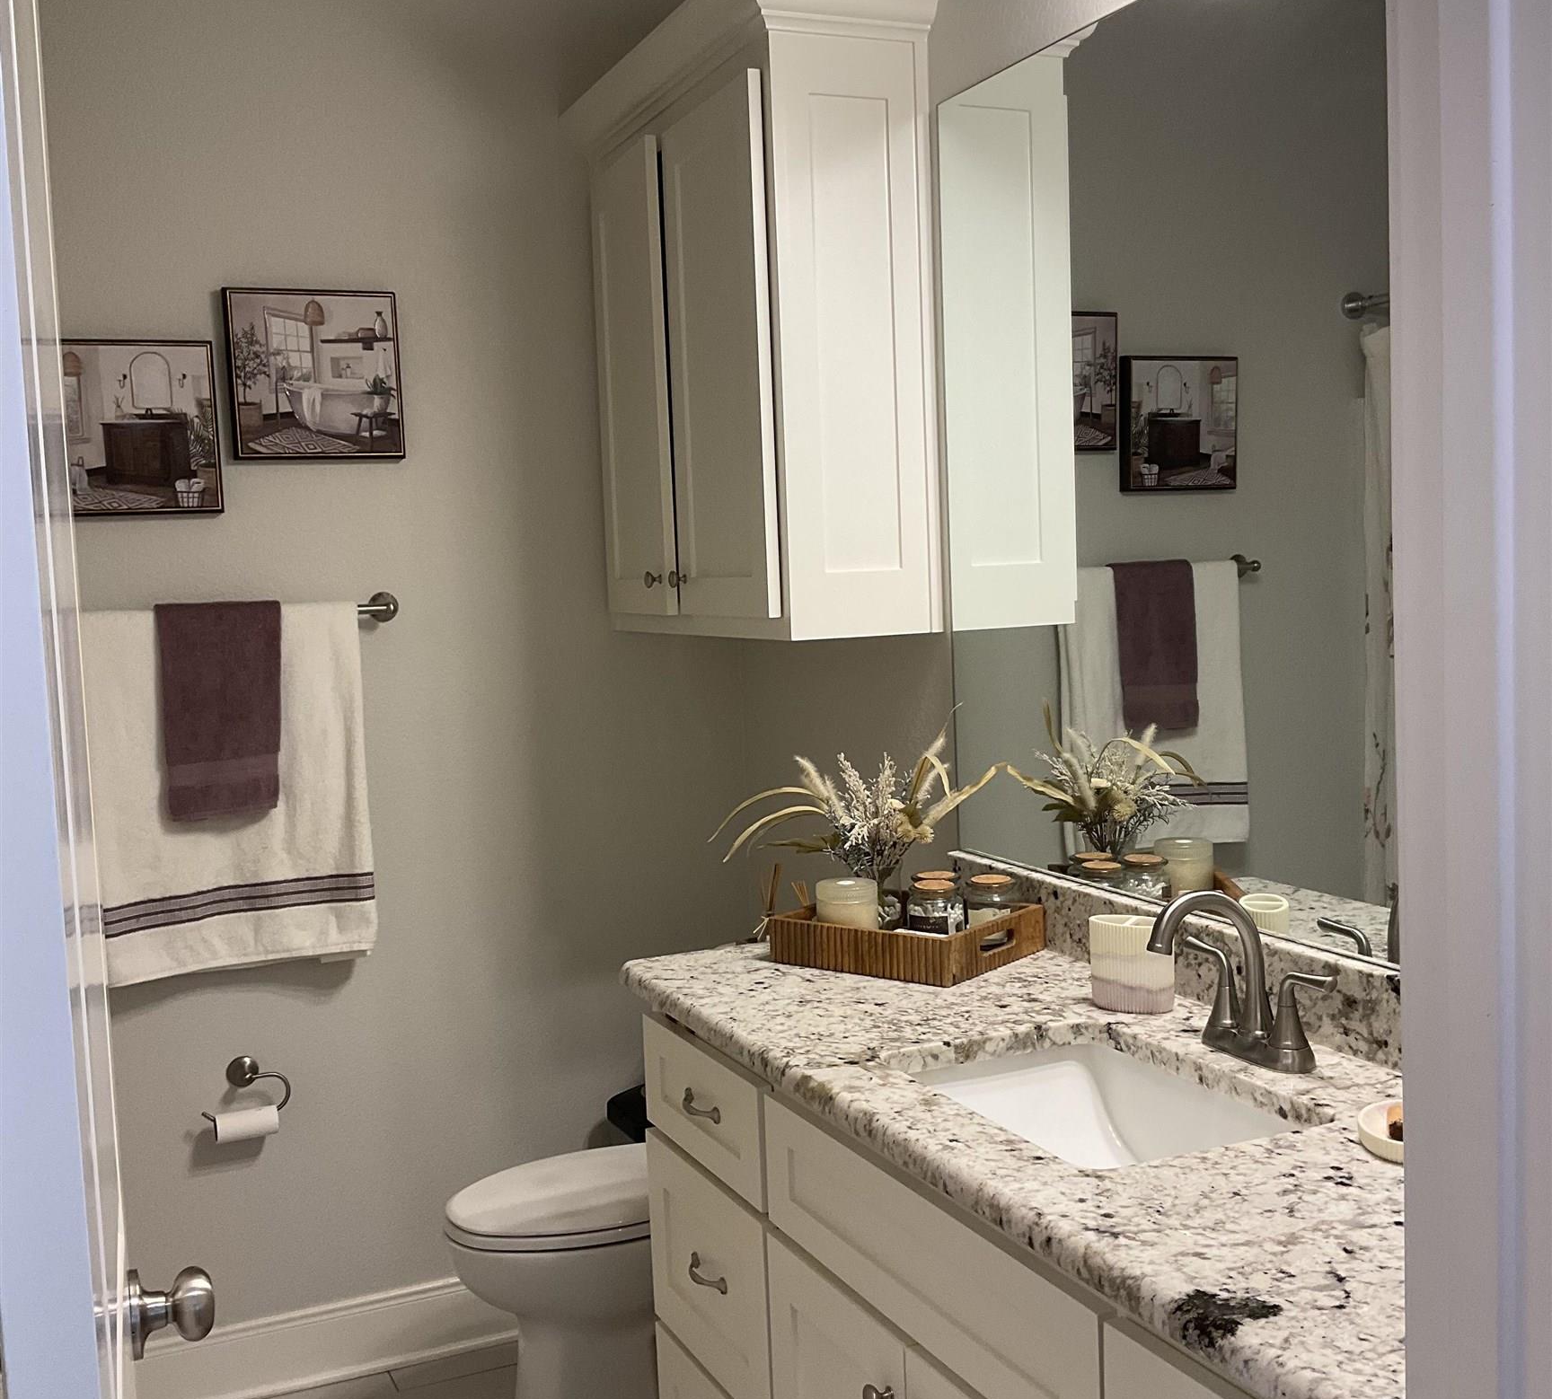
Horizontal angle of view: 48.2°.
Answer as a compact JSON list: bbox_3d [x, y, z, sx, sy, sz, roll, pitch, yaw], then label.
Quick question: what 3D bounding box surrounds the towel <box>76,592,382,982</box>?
[{"bbox_3d":[-0.971,0.157,3.084,0.495,0.660,0.070,-4,5,-24],"label":"towel"}]

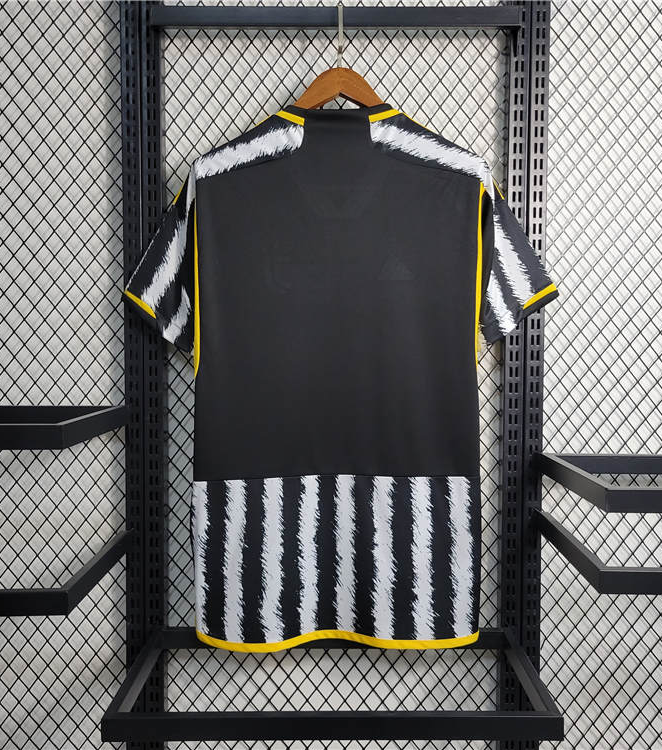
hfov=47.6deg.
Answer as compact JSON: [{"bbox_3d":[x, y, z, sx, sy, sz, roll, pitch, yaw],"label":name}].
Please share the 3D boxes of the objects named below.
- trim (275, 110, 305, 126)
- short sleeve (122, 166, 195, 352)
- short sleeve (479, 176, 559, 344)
[{"bbox_3d":[-0.060,-0.369,1.080,0.043,0.022,0.020,0,2,0],"label":"trim"},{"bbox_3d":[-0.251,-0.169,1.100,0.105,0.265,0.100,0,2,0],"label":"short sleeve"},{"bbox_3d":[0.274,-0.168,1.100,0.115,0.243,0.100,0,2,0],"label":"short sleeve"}]

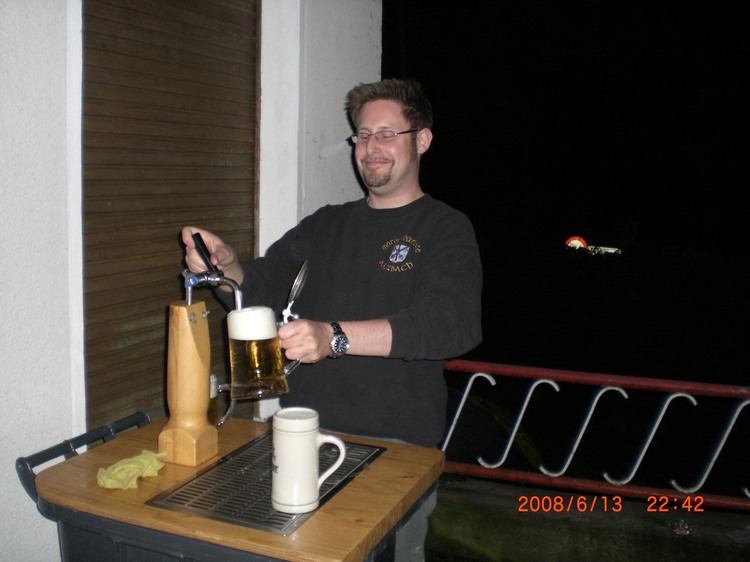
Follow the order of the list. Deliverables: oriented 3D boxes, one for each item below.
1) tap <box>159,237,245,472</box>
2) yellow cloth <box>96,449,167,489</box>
[{"bbox_3d":[-0.332,0.137,1.630,0.162,0.450,0.088,4,8,15],"label":"tap"},{"bbox_3d":[-0.452,0.352,1.561,0.075,0.035,0.149,5,9,22],"label":"yellow cloth"}]

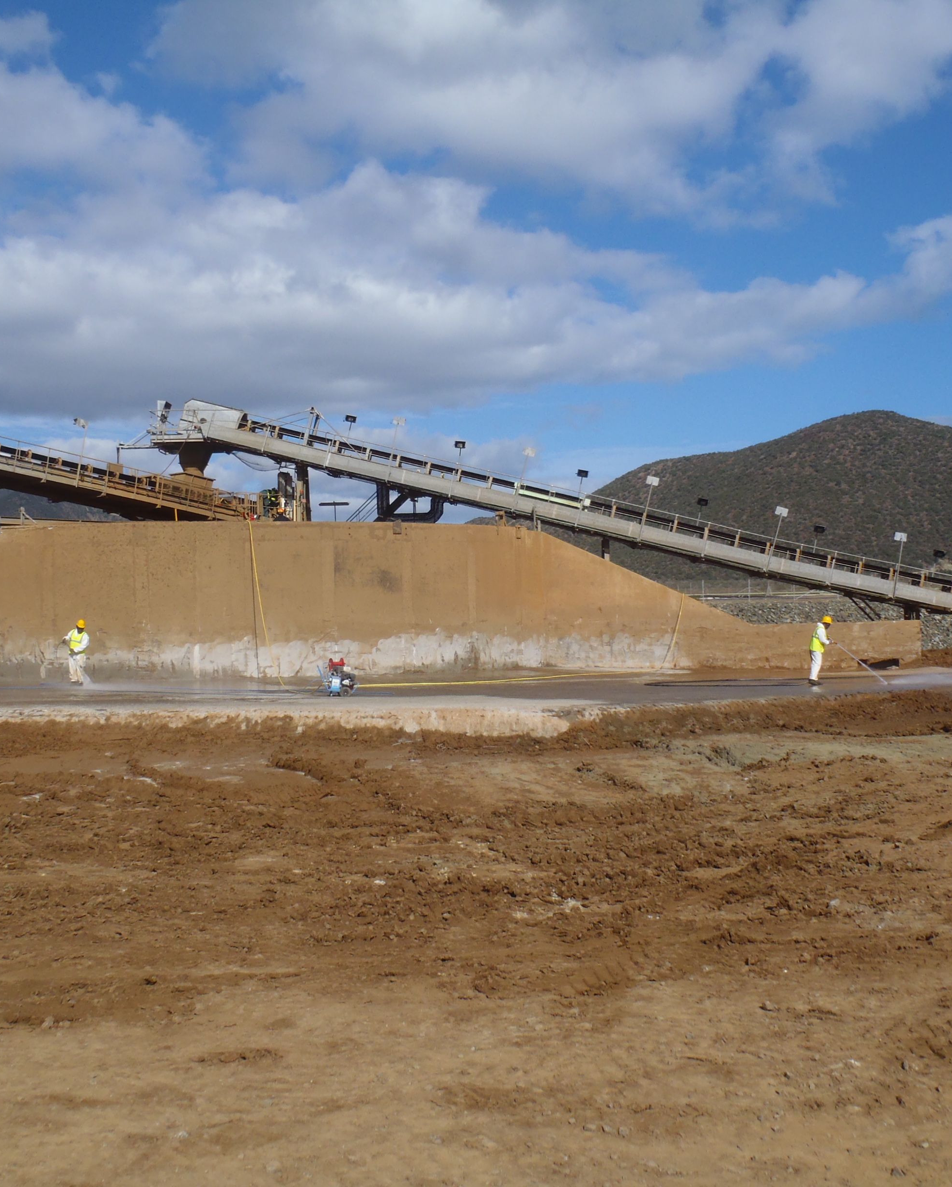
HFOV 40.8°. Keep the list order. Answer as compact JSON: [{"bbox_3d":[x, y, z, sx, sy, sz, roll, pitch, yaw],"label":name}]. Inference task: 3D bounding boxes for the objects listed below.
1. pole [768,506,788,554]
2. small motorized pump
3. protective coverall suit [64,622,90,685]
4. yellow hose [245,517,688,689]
[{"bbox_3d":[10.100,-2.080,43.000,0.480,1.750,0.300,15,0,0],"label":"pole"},{"bbox_3d":[-3.430,2.090,32.100,0.950,0.980,0.620,0,0,0],"label":"small motorized pump"},{"bbox_3d":[-10.790,1.620,34.600,0.680,1.740,0.480,0,0,-6],"label":"protective coverall suit"},{"bbox_3d":[0.280,0.170,36.060,13.100,4.650,3.900,0,0,-10],"label":"yellow hose"}]

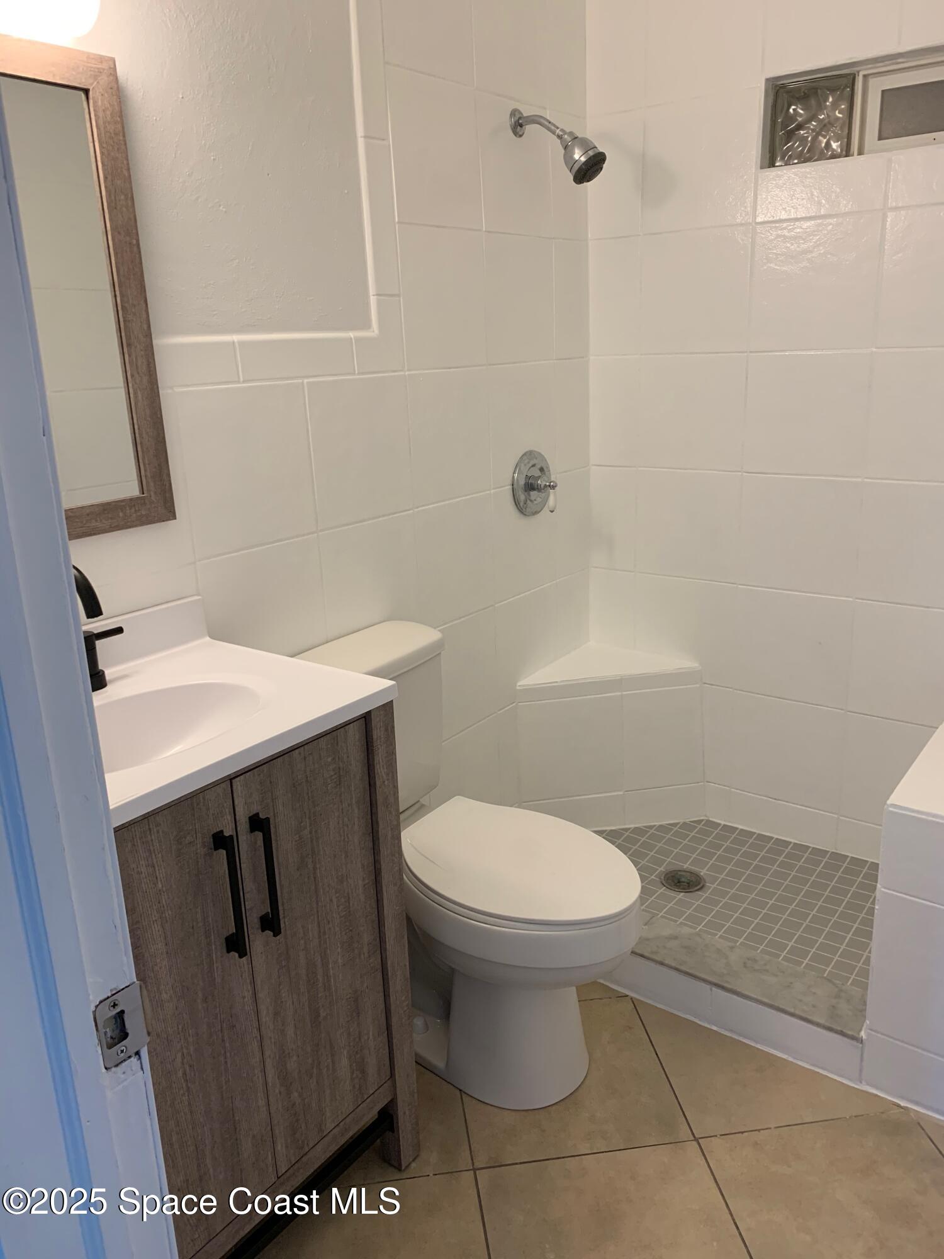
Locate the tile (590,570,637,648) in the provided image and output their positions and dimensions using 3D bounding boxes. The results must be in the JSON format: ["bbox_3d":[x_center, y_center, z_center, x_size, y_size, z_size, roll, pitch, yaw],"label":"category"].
[{"bbox_3d":[0.432,-0.064,2.860,0.157,0.237,0.010,10,21,36],"label":"tile"}]

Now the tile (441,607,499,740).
[{"bbox_3d":[-0.026,0.121,2.430,0.010,0.302,0.298,11,21,37],"label":"tile"}]

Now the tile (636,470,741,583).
[{"bbox_3d":[0.603,-0.288,2.630,0.305,0.302,0.010,11,21,37],"label":"tile"}]

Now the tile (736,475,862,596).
[{"bbox_3d":[0.845,-0.243,2.447,0.305,0.302,0.010,11,21,37],"label":"tile"}]

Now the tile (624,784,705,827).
[{"bbox_3d":[0.576,0.522,2.824,0.249,0.114,0.010,-5,17,-8],"label":"tile"}]

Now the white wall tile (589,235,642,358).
[{"bbox_3d":[0.385,-0.885,2.535,0.157,0.295,0.010,10,21,36],"label":"white wall tile"}]

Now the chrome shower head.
[{"bbox_3d":[0.205,-1.141,2.220,0.236,0.187,0.088,10,21,36],"label":"chrome shower head"}]

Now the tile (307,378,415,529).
[{"bbox_3d":[-0.231,-0.375,1.977,0.010,0.295,0.294,10,21,36],"label":"tile"}]

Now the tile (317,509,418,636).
[{"bbox_3d":[-0.220,-0.091,2.098,0.010,0.300,0.297,10,21,36],"label":"tile"}]

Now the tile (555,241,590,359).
[{"bbox_3d":[0.261,-0.873,2.515,0.010,0.295,0.173,10,21,36],"label":"tile"}]

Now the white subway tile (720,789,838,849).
[{"bbox_3d":[0.876,0.545,2.671,0.304,0.133,0.010,10,21,36],"label":"white subway tile"}]

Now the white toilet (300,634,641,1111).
[{"bbox_3d":[0.007,0.475,1.872,0.716,0.805,0.435,10,21,36],"label":"white toilet"}]

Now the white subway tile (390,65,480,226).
[{"bbox_3d":[-0.079,-1.043,2.073,0.010,0.302,0.298,11,21,37],"label":"white subway tile"}]

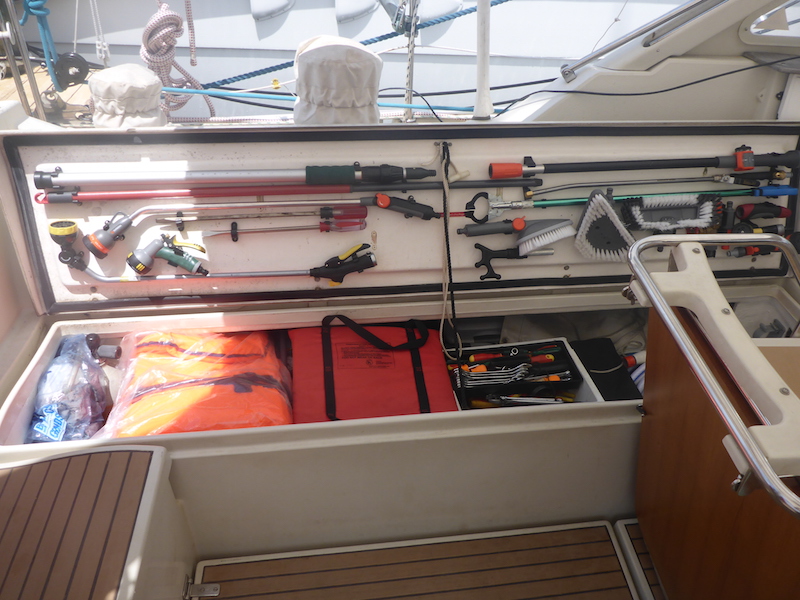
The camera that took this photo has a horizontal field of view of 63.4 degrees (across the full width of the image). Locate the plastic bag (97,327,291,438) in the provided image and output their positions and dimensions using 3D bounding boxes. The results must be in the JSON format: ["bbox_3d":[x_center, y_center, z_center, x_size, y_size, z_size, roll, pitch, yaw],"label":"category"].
[{"bbox_3d":[-0.518,0.261,1.733,0.450,0.170,0.430,-3,32,-8],"label":"plastic bag"}]

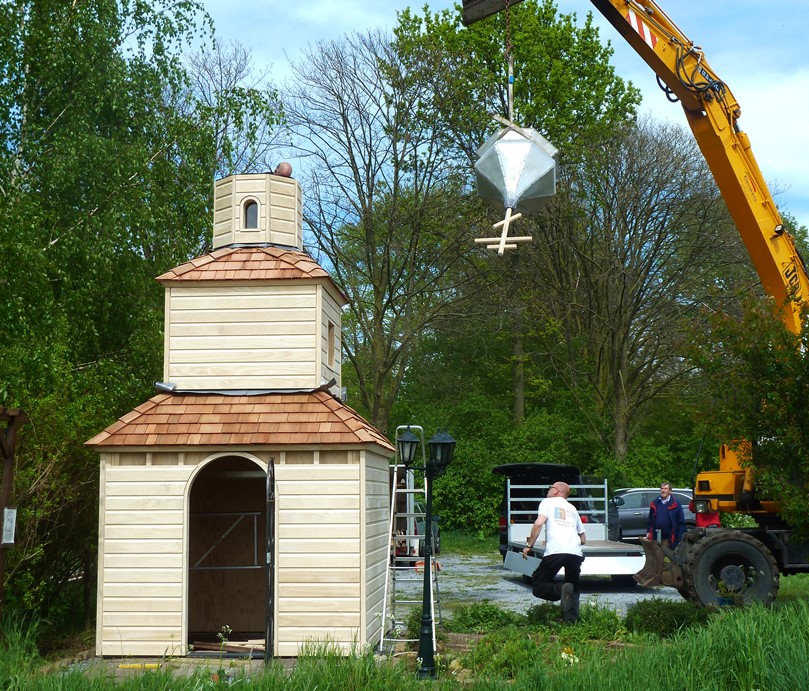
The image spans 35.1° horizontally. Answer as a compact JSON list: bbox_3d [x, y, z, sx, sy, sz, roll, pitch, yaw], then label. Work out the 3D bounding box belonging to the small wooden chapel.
[{"bbox_3d":[-1.636,0.692,14.126,2.921,5.072,2.731,-1,-7,4],"label":"small wooden chapel"}]

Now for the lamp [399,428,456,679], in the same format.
[{"bbox_3d":[0.199,1.790,11.027,0.510,2.145,0.510,0,-7,0],"label":"lamp"}]

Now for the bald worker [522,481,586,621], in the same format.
[{"bbox_3d":[1.828,2.519,15.502,0.600,1.725,0.680,4,-8,-33],"label":"bald worker"}]

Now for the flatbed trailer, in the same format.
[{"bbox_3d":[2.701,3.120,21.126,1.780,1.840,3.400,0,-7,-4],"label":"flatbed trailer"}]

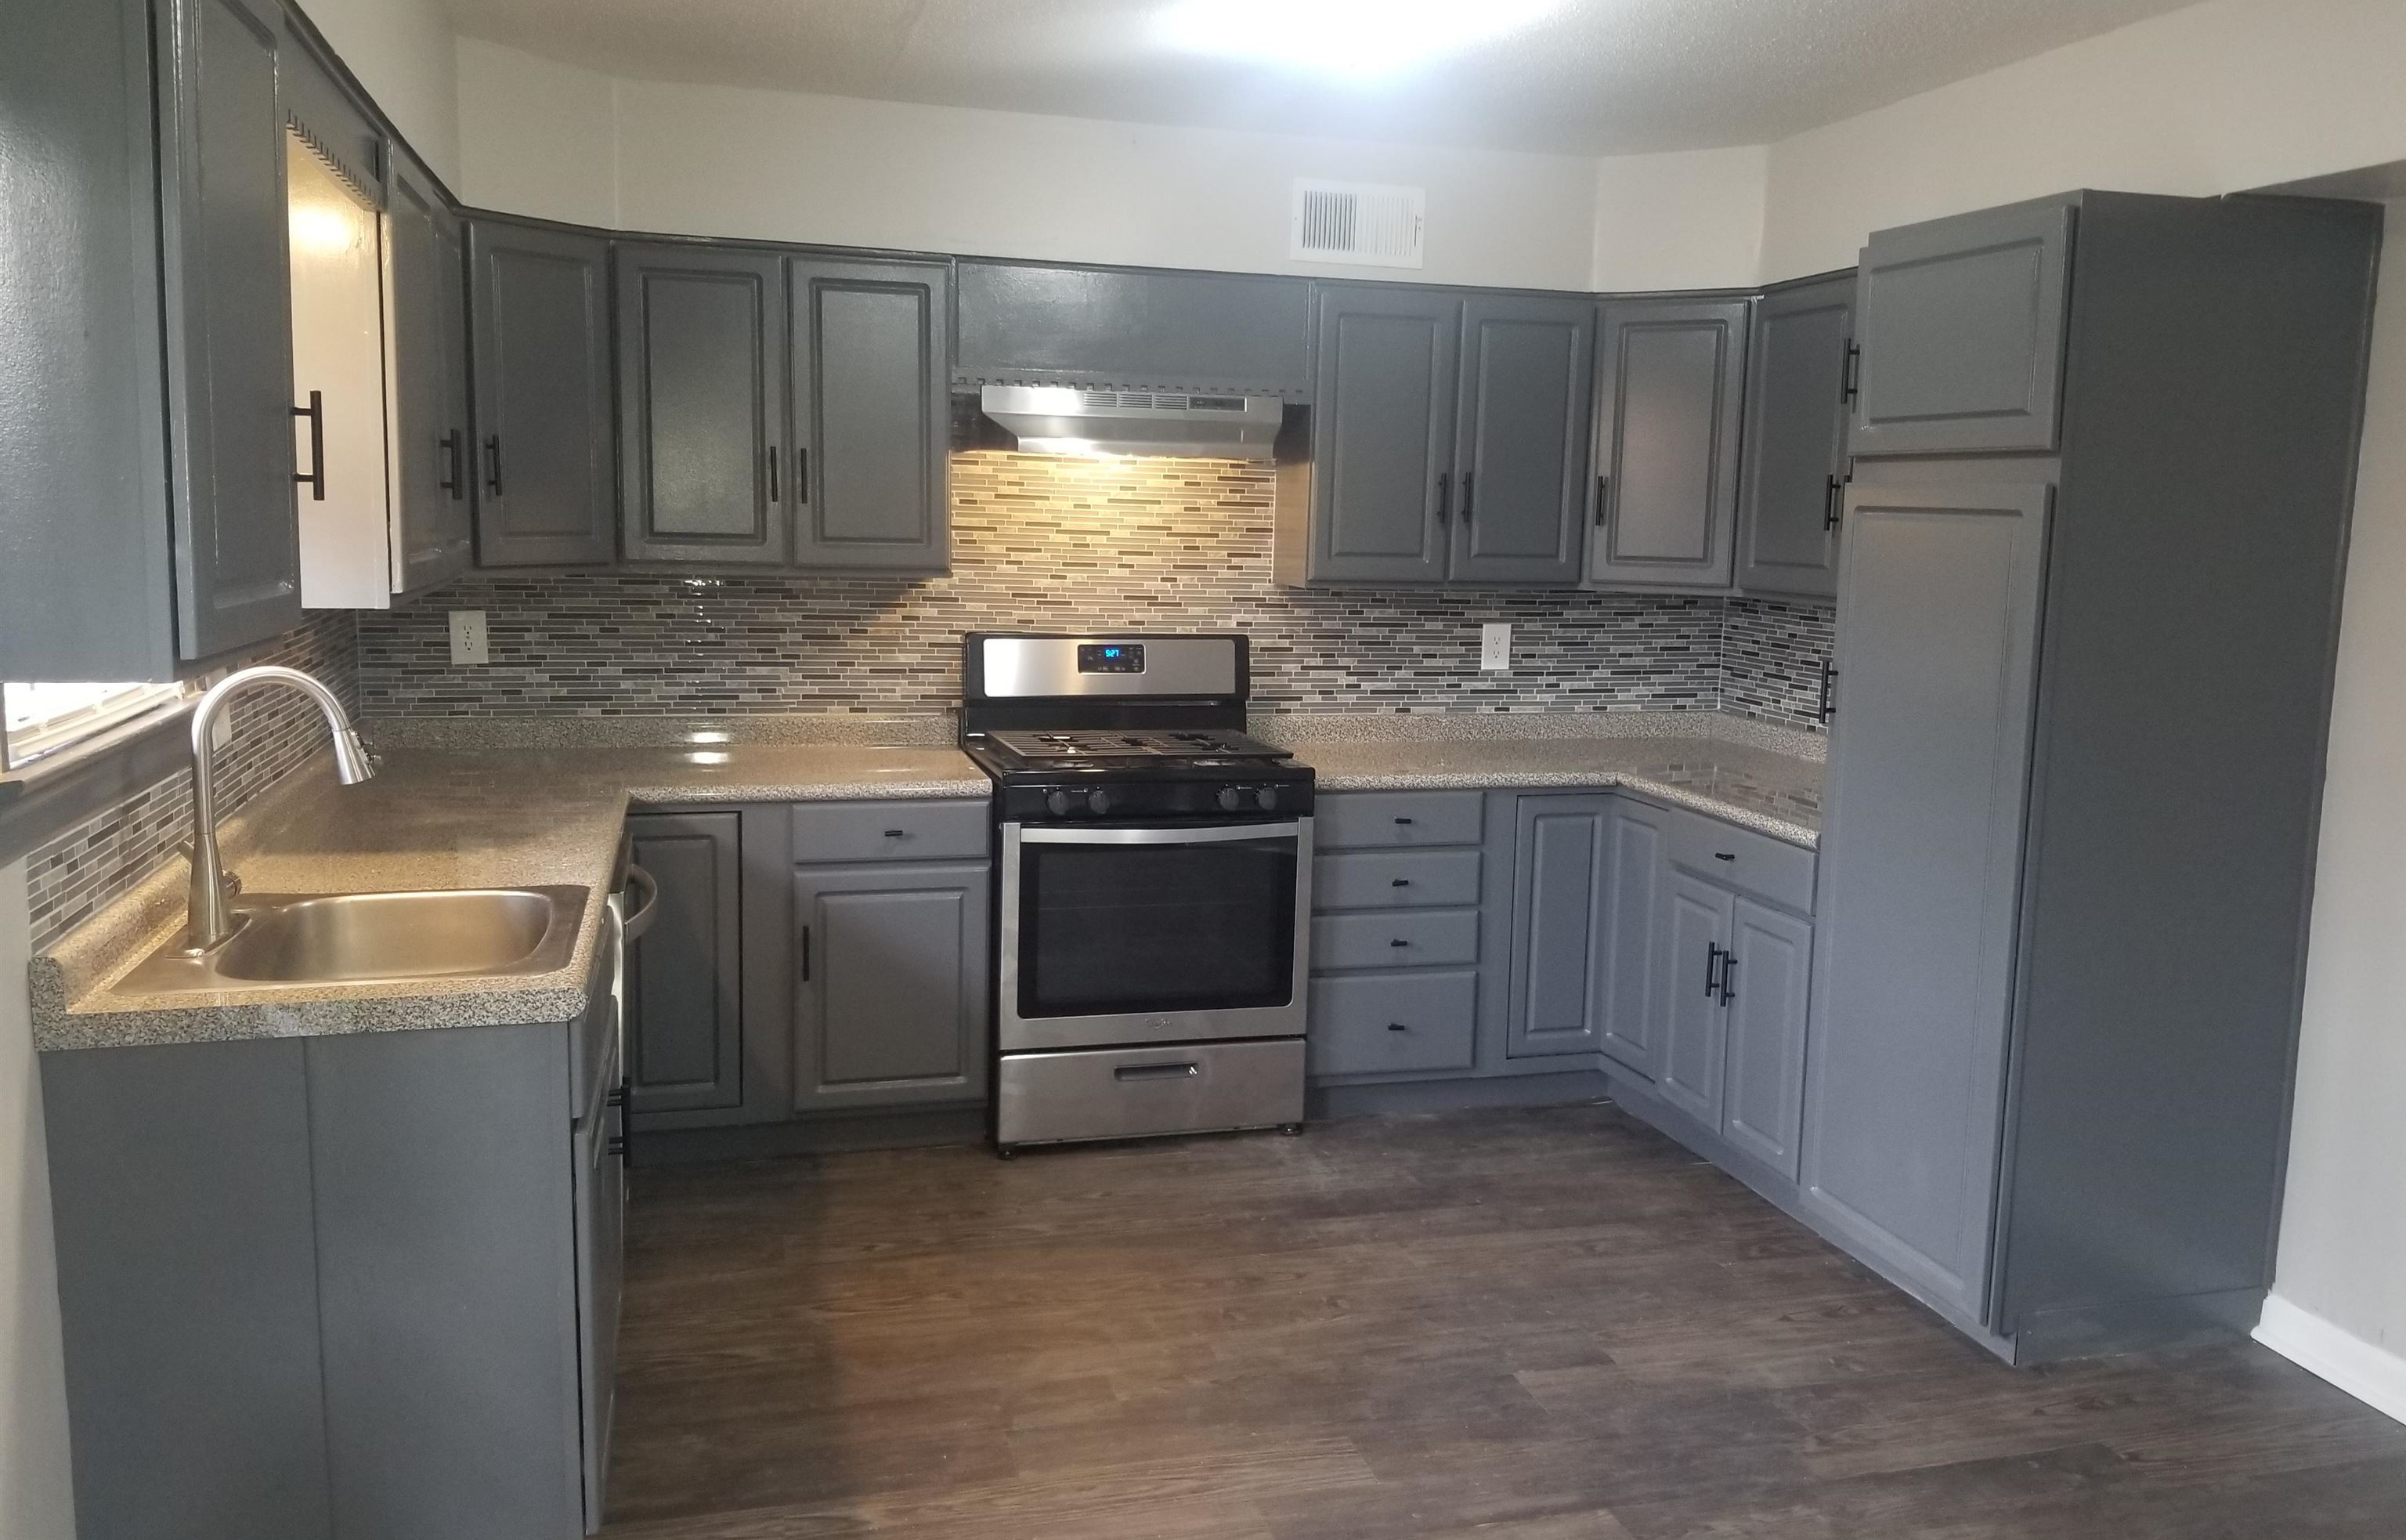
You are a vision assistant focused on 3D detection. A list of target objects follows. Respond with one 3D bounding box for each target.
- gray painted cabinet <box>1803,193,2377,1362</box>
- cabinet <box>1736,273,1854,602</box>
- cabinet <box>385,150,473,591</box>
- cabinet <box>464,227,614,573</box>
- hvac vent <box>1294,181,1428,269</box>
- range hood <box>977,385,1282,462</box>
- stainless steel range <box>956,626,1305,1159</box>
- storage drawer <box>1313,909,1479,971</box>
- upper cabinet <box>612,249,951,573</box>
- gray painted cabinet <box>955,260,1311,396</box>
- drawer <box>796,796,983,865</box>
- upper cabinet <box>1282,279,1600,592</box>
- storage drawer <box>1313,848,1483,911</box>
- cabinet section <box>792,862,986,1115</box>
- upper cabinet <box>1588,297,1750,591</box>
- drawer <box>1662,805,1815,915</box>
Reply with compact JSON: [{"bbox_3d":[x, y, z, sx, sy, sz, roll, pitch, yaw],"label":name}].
[{"bbox_3d":[1.676,0.015,3.541,0.639,2.108,0.604,-1,8,-15],"label":"gray painted cabinet"},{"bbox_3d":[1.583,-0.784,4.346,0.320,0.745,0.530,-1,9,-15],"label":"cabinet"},{"bbox_3d":[-1.604,-0.718,3.355,0.346,0.772,0.880,-1,8,-15],"label":"cabinet"},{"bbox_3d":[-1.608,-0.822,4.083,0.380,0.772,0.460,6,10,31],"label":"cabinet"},{"bbox_3d":[0.398,-1.376,4.553,0.356,0.198,0.030,-1,8,-15],"label":"hvac vent"},{"bbox_3d":[-0.185,-0.859,4.507,0.757,0.158,0.460,-1,9,-15],"label":"range hood"},{"bbox_3d":[-0.181,0.284,4.588,0.761,1.199,0.697,-1,8,-15],"label":"stainless steel range"},{"bbox_3d":[0.419,0.387,4.663,0.445,0.143,0.420,-1,9,-15],"label":"storage drawer"},{"bbox_3d":[-1.005,-0.844,4.355,0.763,0.745,0.320,-1,9,-15],"label":"upper cabinet"},{"bbox_3d":[-0.201,-1.098,4.593,0.905,0.317,0.324,-1,8,-15],"label":"gray painted cabinet"},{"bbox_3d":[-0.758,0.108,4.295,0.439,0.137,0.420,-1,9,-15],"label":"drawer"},{"bbox_3d":[0.602,-0.870,4.797,0.776,0.747,0.320,-1,9,-15],"label":"upper cabinet"},{"bbox_3d":[0.422,0.237,4.641,0.440,0.146,0.420,-1,9,-15],"label":"storage drawer"},{"bbox_3d":[-0.790,0.472,4.474,0.461,0.588,0.500,-1,9,-16],"label":"cabinet section"},{"bbox_3d":[1.296,-0.867,4.840,0.460,0.772,0.380,6,9,30],"label":"upper cabinet"},{"bbox_3d":[1.395,0.198,4.157,0.420,0.138,0.622,-1,8,-15],"label":"drawer"}]

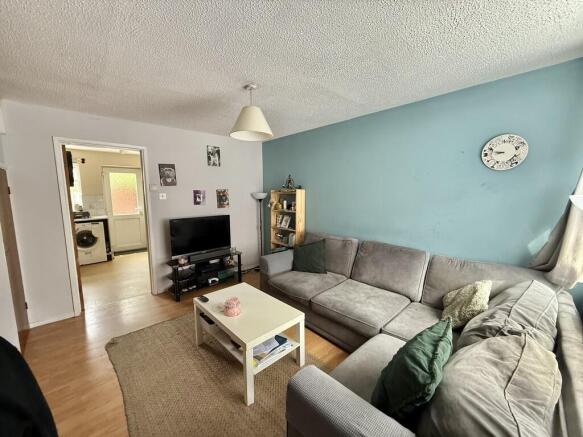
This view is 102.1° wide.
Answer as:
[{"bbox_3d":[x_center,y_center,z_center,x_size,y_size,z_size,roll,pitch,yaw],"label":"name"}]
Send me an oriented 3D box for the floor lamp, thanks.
[{"bbox_3d":[-0.540,0.241,4.292,0.260,1.420,0.260,-7,9,-42],"label":"floor lamp"}]

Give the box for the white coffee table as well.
[{"bbox_3d":[-0.401,0.987,2.085,0.550,0.450,0.900,-7,9,-42],"label":"white coffee table"}]

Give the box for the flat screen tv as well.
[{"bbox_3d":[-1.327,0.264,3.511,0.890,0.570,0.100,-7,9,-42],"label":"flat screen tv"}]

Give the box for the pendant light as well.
[{"bbox_3d":[-0.353,-0.937,2.052,0.365,0.420,0.365,0,7,0],"label":"pendant light"}]

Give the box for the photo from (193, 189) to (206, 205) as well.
[{"bbox_3d":[-1.427,-0.327,3.659,0.182,0.226,0.020,-7,9,-42],"label":"photo"}]

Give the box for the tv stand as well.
[{"bbox_3d":[-1.267,0.809,3.538,1.000,0.480,0.330,-7,9,-42],"label":"tv stand"}]

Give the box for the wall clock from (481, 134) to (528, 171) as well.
[{"bbox_3d":[1.766,-0.551,1.956,0.035,0.297,0.297,-7,9,-42],"label":"wall clock"}]

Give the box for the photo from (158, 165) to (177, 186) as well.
[{"bbox_3d":[-1.746,-0.615,3.329,0.210,0.300,0.020,-7,9,-42],"label":"photo"}]

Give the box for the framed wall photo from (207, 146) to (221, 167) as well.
[{"bbox_3d":[-1.239,-0.995,3.761,0.205,0.303,0.020,-7,9,-42],"label":"framed wall photo"}]

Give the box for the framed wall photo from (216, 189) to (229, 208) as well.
[{"bbox_3d":[-1.143,-0.330,3.924,0.210,0.303,0.020,-7,9,-42],"label":"framed wall photo"}]

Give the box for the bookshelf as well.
[{"bbox_3d":[-0.064,0.262,3.895,0.205,1.464,0.600,-7,9,-42],"label":"bookshelf"}]

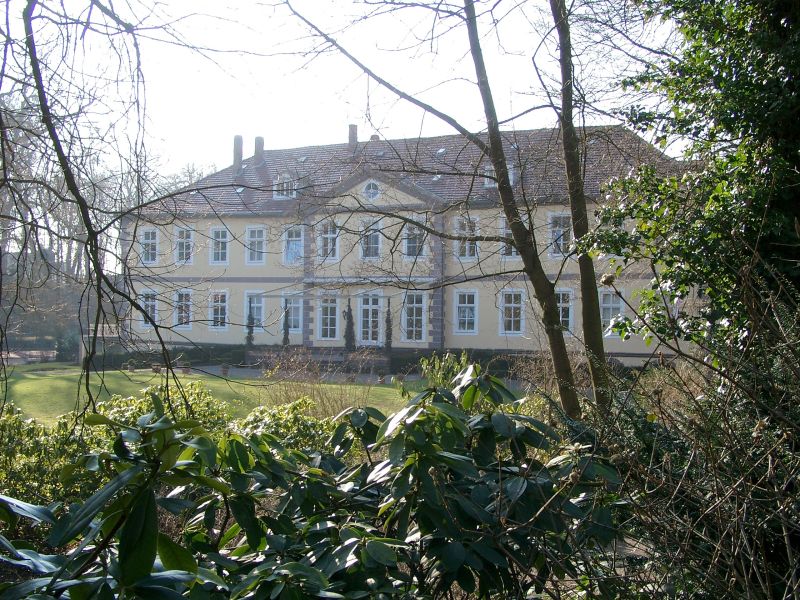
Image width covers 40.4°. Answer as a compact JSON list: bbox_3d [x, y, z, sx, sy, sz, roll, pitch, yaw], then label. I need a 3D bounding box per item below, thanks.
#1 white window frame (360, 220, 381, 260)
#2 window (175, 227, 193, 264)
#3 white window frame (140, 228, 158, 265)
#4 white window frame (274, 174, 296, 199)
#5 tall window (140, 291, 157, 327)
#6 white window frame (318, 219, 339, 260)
[{"bbox_3d":[-1.695,-3.578,64.229,1.513,2.532,0.250,0,-1,27],"label":"white window frame"},{"bbox_3d":[-14.175,-3.594,71.259,1.507,2.579,0.250,0,-1,27],"label":"window"},{"bbox_3d":[-16.715,-3.592,72.552,1.443,2.493,0.250,0,-1,27],"label":"white window frame"},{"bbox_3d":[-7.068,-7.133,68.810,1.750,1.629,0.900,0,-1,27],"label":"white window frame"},{"bbox_3d":[-16.705,0.627,72.449,1.407,2.519,0.250,0,-1,27],"label":"tall window"},{"bbox_3d":[-4.299,-3.571,65.555,1.492,2.506,0.250,0,-1,27],"label":"white window frame"}]

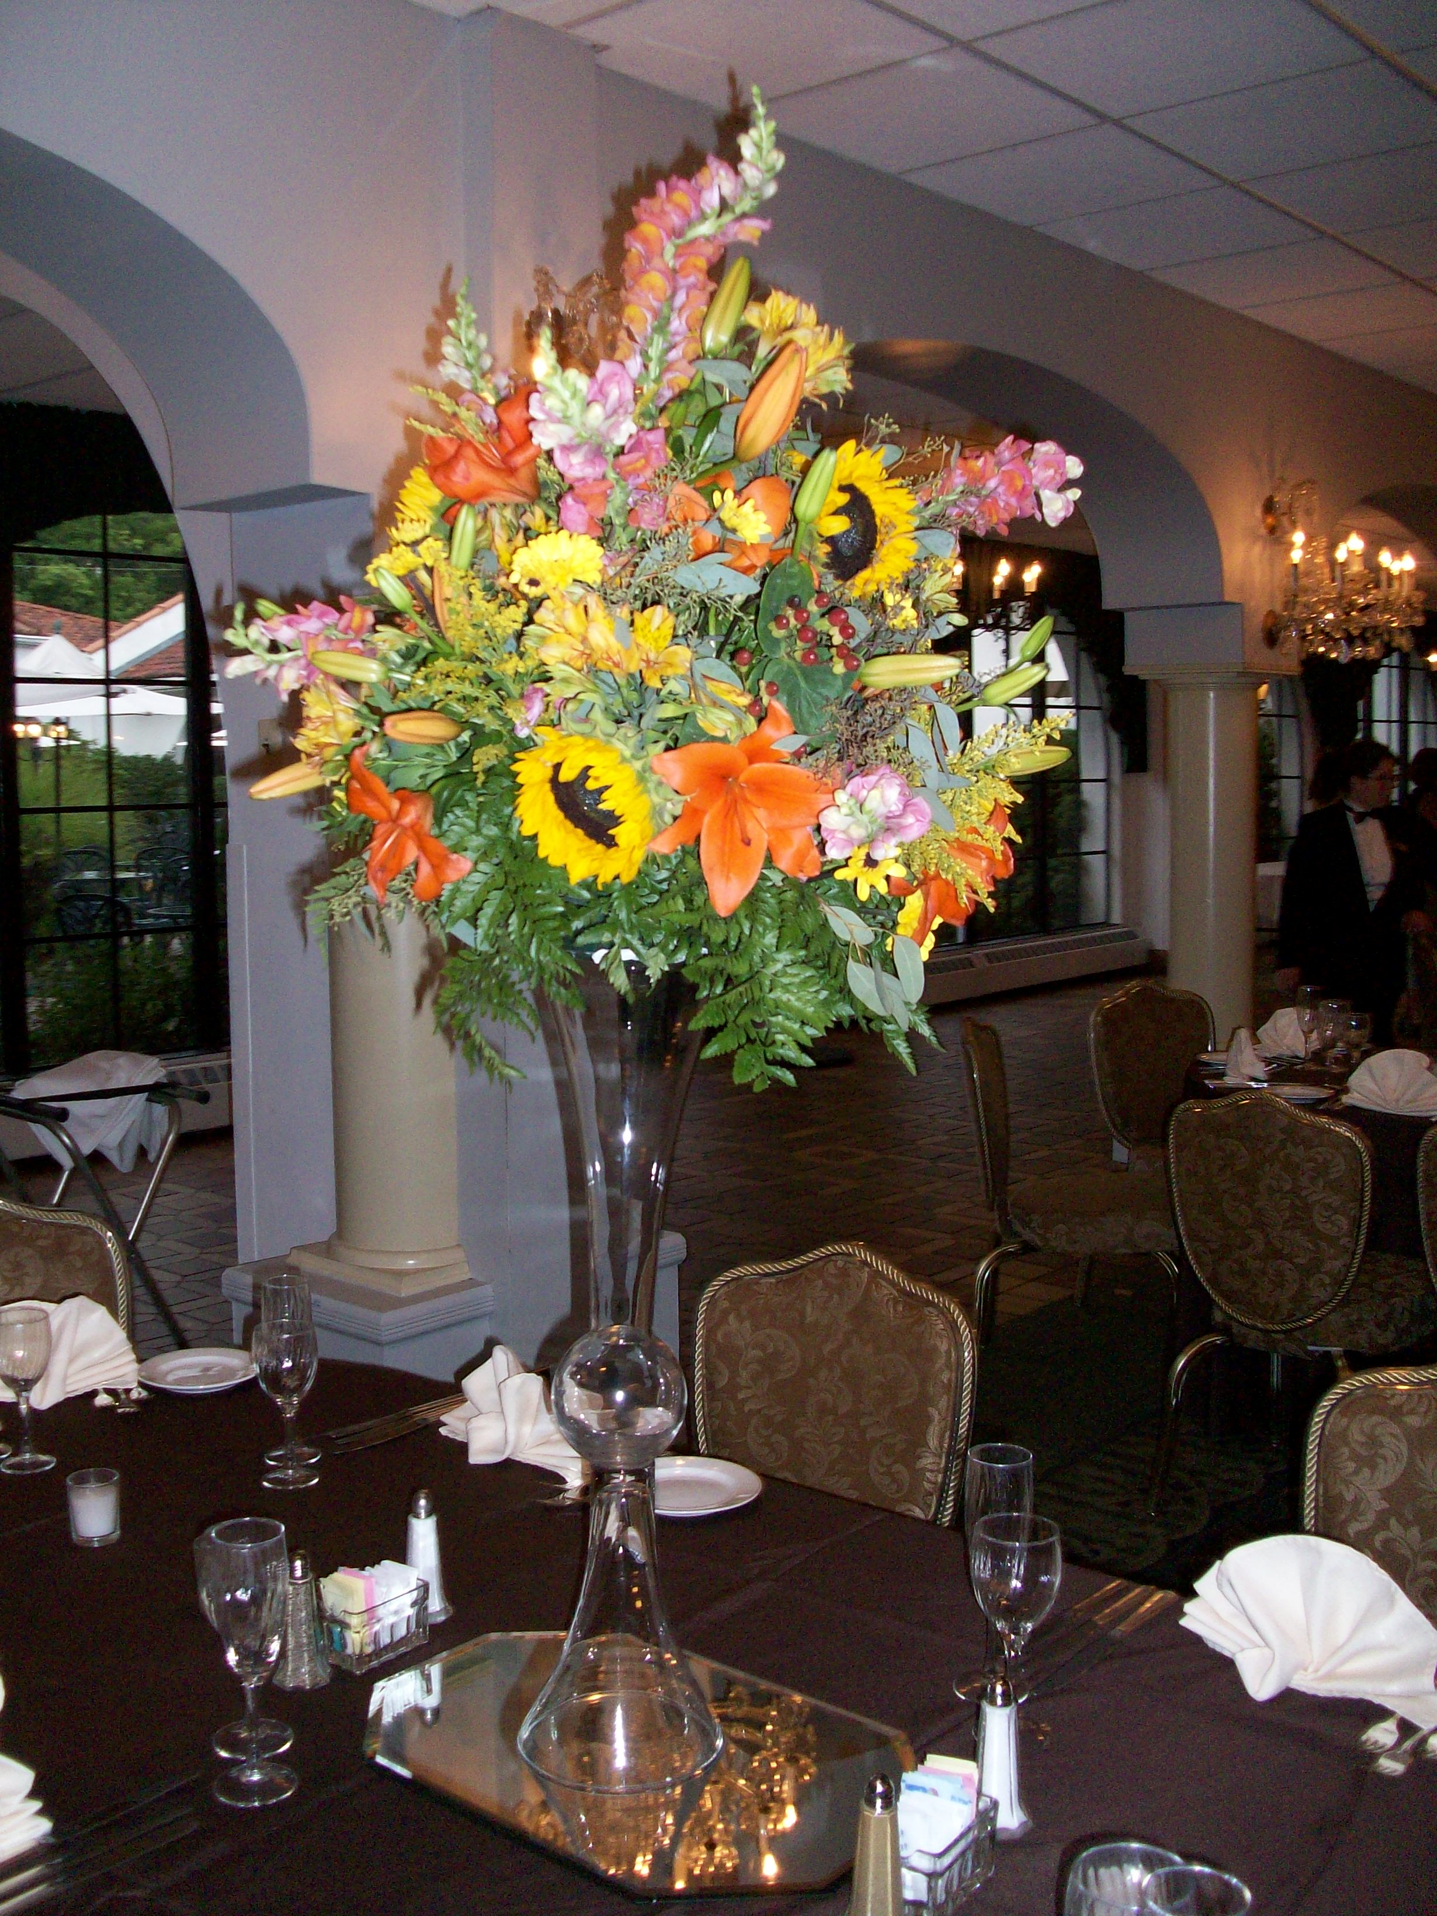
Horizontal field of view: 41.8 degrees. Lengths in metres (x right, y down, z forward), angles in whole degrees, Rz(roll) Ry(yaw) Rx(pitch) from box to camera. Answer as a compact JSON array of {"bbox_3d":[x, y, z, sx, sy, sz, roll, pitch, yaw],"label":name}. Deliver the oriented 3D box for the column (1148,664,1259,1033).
[{"bbox_3d":[1.667,-0.326,6.485,0.350,1.366,0.350,5,8,41],"label":"column"}]

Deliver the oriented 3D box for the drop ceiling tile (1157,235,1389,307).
[{"bbox_3d":[1.671,-2.025,5.603,0.600,0.025,0.610,5,8,41],"label":"drop ceiling tile"}]

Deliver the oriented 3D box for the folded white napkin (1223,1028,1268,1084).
[{"bbox_3d":[1.438,0.259,5.135,0.120,0.135,0.230,0,6,3],"label":"folded white napkin"}]

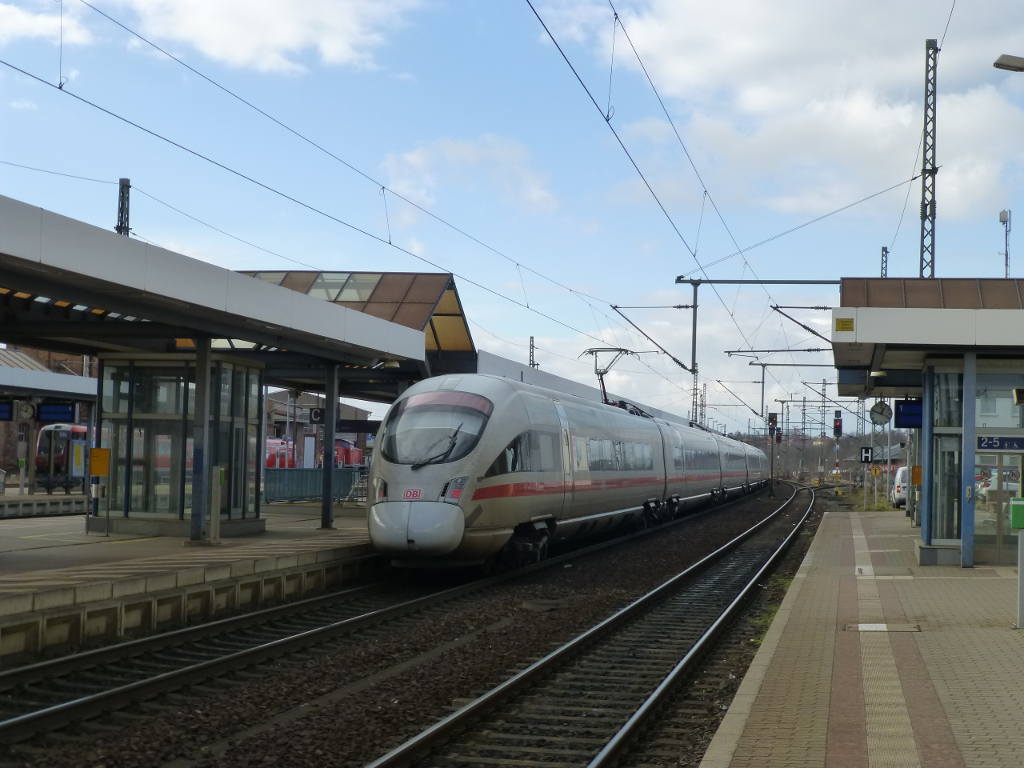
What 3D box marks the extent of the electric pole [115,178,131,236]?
[{"bbox_3d":[-15.913,-2.038,64.647,0.470,12.650,0.470,1,-3,12],"label":"electric pole"}]

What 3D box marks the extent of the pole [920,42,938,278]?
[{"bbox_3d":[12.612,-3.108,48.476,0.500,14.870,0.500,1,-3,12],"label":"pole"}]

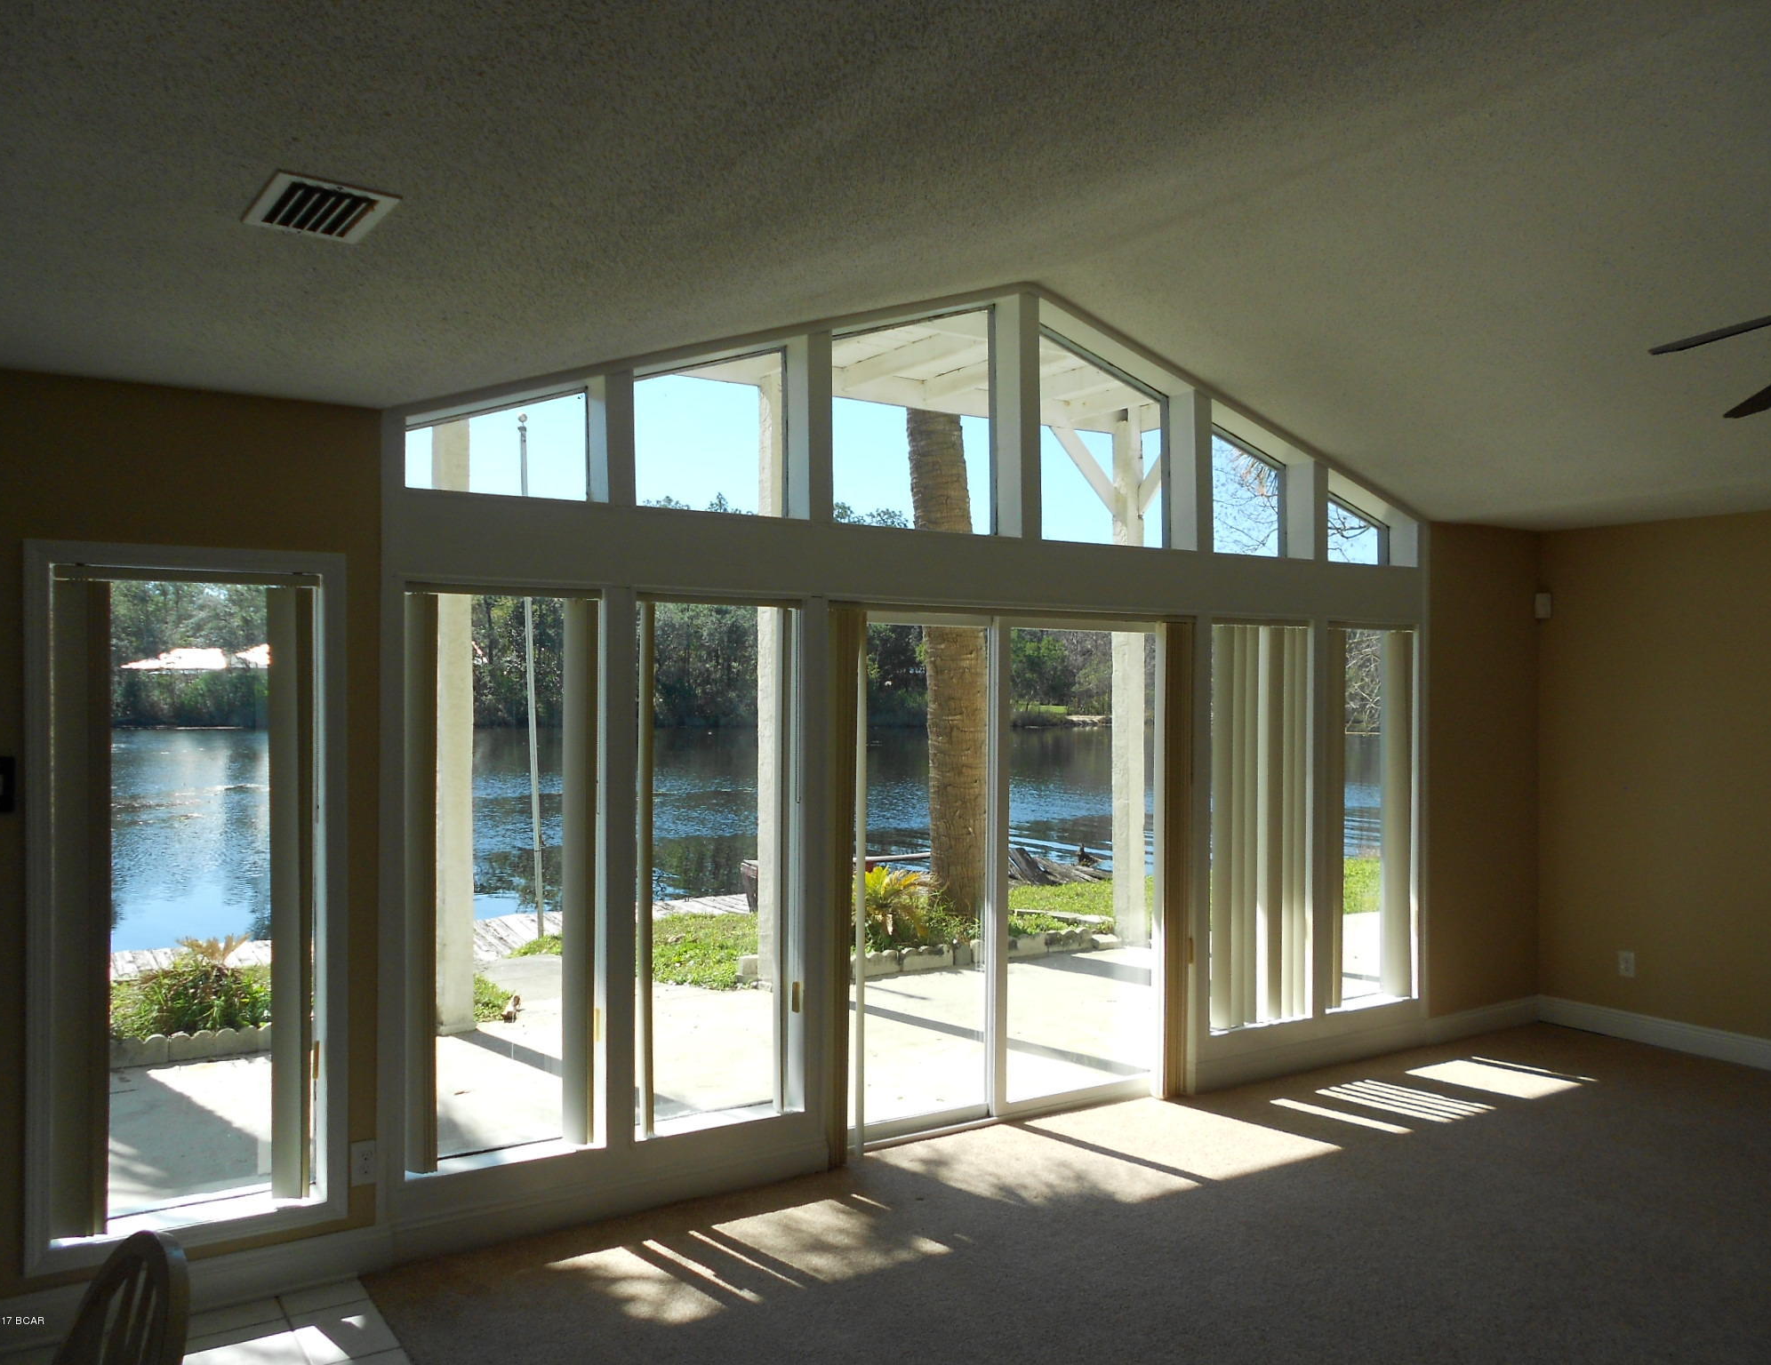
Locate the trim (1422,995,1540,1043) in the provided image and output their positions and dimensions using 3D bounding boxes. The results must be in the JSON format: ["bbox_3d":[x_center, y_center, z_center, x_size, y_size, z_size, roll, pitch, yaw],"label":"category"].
[{"bbox_3d":[2.955,1.658,6.726,0.898,0.130,0.020,0,0,-32],"label":"trim"}]

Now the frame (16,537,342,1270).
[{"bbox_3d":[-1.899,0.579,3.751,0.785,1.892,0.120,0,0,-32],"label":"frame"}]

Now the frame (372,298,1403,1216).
[{"bbox_3d":[0.527,0.061,5.302,4.791,3.195,0.170,0,0,-32],"label":"frame"}]

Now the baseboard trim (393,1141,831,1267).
[{"bbox_3d":[-0.815,1.635,4.366,1.482,0.130,0.020,0,0,-32],"label":"baseboard trim"}]

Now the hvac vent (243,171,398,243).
[{"bbox_3d":[-0.962,-0.795,2.328,0.193,0.026,0.286,0,-1,-37],"label":"hvac vent"}]

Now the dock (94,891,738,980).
[{"bbox_3d":[-3.287,2.161,11.355,5.500,0.170,1.320,0,0,-32],"label":"dock"}]

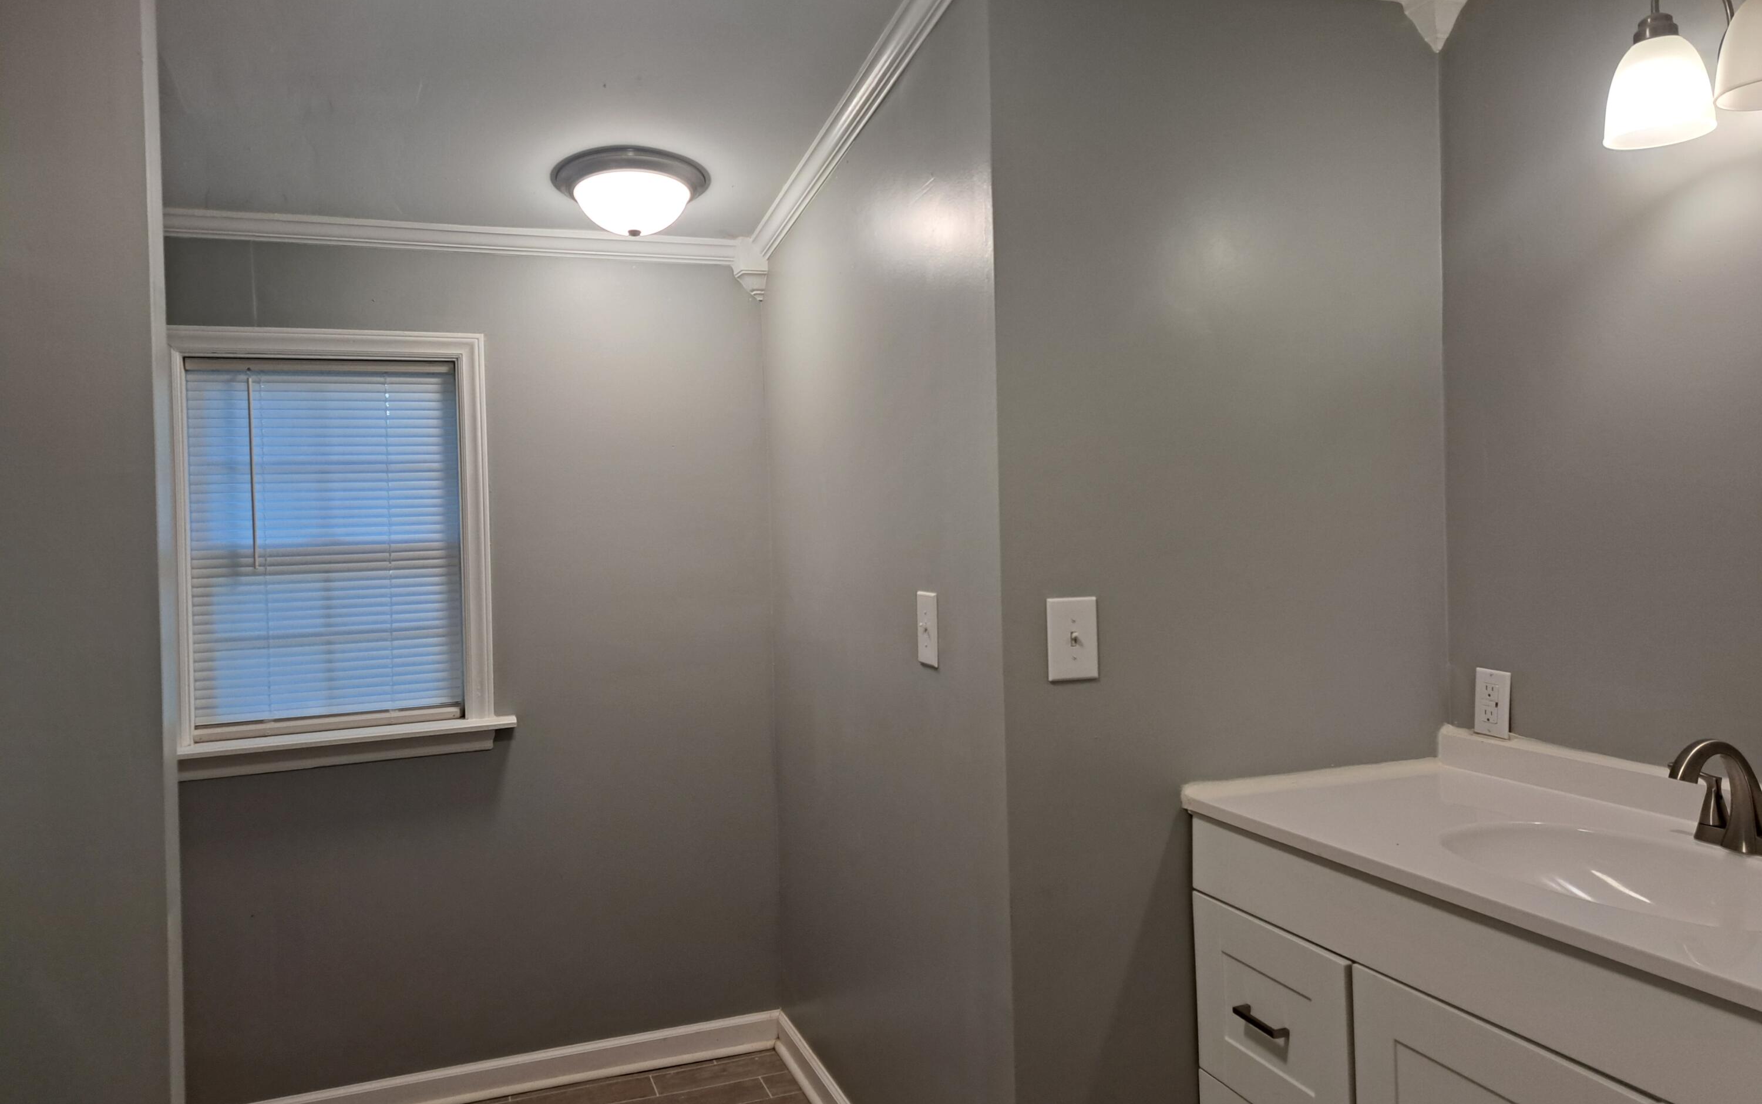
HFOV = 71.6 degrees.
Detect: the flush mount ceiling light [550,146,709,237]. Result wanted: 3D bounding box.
[{"bbox_3d":[-0.603,-0.840,2.971,0.384,0.148,0.384,-2,-1,-19],"label":"flush mount ceiling light"}]

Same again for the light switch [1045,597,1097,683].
[{"bbox_3d":[0.316,0.143,1.991,0.087,0.132,0.014,-2,-1,-17],"label":"light switch"}]

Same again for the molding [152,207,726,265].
[{"bbox_3d":[-1.166,-0.860,3.333,1.565,0.065,0.062,-2,-1,-19],"label":"molding"}]

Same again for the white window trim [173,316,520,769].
[{"bbox_3d":[-1.449,-0.016,3.226,0.900,1.160,0.075,-2,-1,-19],"label":"white window trim"}]

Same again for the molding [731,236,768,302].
[{"bbox_3d":[-0.387,-0.831,3.586,0.085,0.170,0.075,-2,-1,-19],"label":"molding"}]

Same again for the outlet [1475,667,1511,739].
[{"bbox_3d":[1.052,0.262,2.103,0.008,0.115,0.071,-2,-1,-17],"label":"outlet"}]

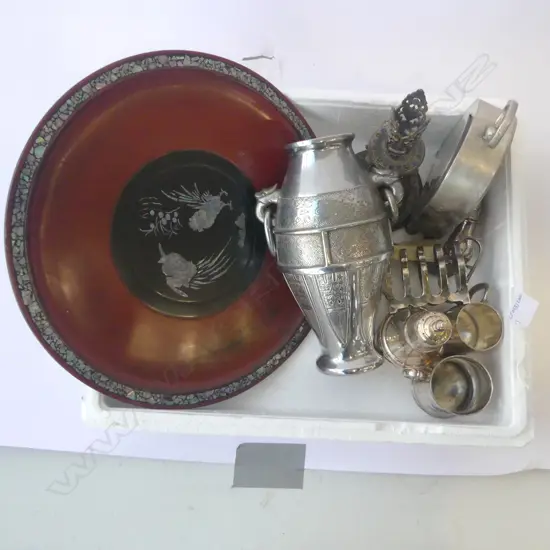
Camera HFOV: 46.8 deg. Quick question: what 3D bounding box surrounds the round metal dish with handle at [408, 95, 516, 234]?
[{"bbox_3d":[0.202,-0.112,0.702,0.043,0.155,0.164,26,112,2],"label":"round metal dish with handle"}]

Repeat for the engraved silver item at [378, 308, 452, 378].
[{"bbox_3d":[0.153,0.061,0.655,0.069,0.104,0.069,0,78,-3],"label":"engraved silver item"}]

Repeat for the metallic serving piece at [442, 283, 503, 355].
[{"bbox_3d":[0.209,0.048,0.677,0.048,0.068,0.070,12,78,0],"label":"metallic serving piece"}]

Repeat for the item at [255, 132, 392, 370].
[{"bbox_3d":[0.065,-0.020,0.676,0.148,0.121,0.241,-9,101,0],"label":"item"}]

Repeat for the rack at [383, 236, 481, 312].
[{"bbox_3d":[0.169,0.002,0.689,0.101,0.059,0.065,-3,78,-3],"label":"rack"}]

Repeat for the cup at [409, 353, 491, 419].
[{"bbox_3d":[0.186,0.118,0.668,0.064,0.064,0.064,1,78,-3],"label":"cup"}]

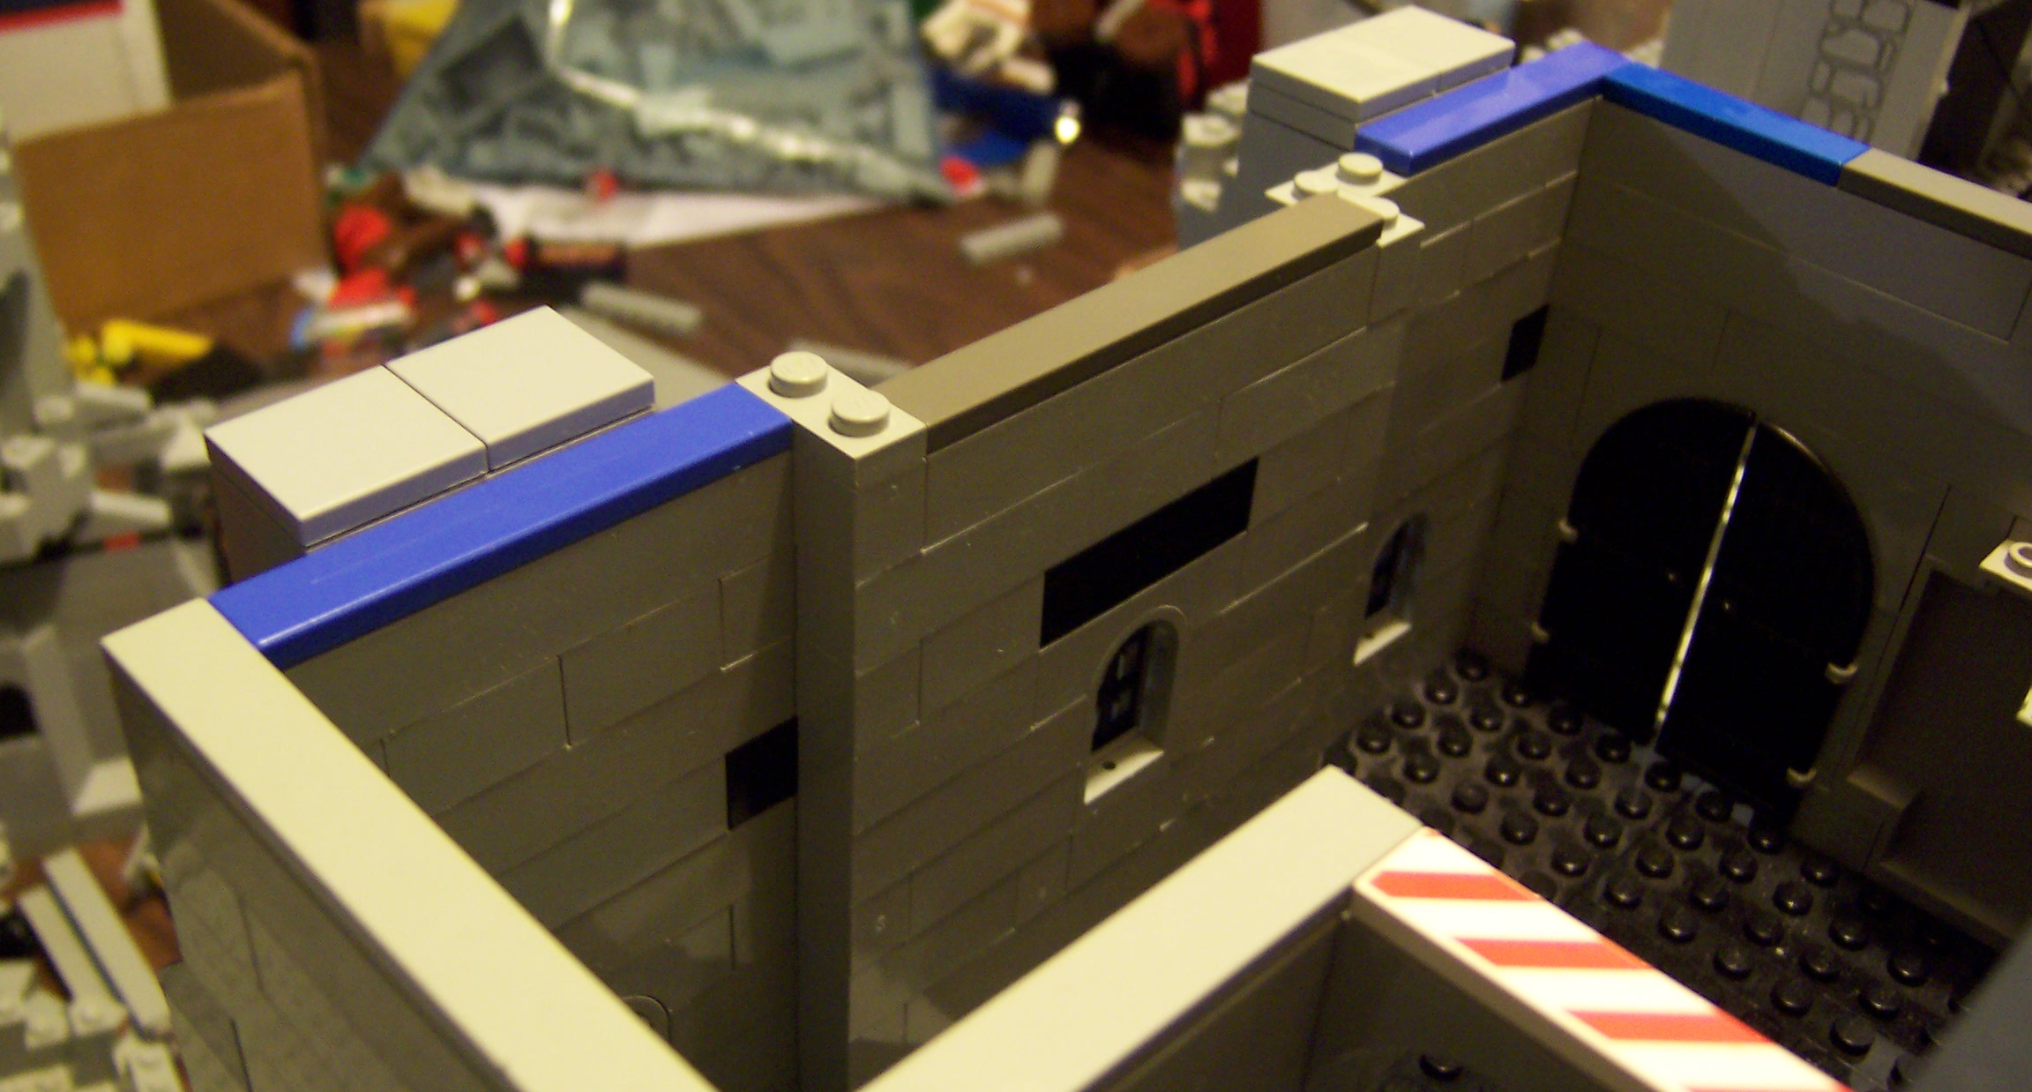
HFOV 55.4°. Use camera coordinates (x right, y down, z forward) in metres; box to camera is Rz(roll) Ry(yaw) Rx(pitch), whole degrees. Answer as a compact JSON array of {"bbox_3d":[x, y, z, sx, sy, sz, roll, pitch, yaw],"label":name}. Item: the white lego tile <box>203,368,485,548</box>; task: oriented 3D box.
[{"bbox_3d":[-0.053,-0.007,0.155,0.016,0.003,0.016,-28,46,-36],"label":"white lego tile"}]

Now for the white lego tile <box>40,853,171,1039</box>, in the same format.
[{"bbox_3d":[-0.211,0.092,0.450,0.008,0.003,0.064,-23,43,-33],"label":"white lego tile"}]

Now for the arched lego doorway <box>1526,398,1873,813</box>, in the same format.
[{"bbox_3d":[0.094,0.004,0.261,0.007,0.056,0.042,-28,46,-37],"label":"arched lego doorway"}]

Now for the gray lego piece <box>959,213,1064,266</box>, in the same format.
[{"bbox_3d":[-0.002,-0.127,0.799,0.047,0.004,0.009,-22,43,-32],"label":"gray lego piece"}]

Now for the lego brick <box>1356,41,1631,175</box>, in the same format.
[{"bbox_3d":[0.059,-0.053,0.235,0.048,0.003,0.008,-28,46,-37],"label":"lego brick"}]

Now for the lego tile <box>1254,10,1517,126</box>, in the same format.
[{"bbox_3d":[0.045,-0.059,0.236,0.032,0.003,0.016,-28,46,-37],"label":"lego tile"}]

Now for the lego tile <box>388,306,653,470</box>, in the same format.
[{"bbox_3d":[-0.042,-0.013,0.164,0.016,0.003,0.016,-28,46,-36],"label":"lego tile"}]

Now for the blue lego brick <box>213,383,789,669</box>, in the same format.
[{"bbox_3d":[-0.039,-0.002,0.154,0.048,0.003,0.008,-28,46,-37],"label":"blue lego brick"}]

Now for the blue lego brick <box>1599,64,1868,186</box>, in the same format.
[{"bbox_3d":[0.087,-0.051,0.235,0.008,0.003,0.032,-28,46,-36],"label":"blue lego brick"}]

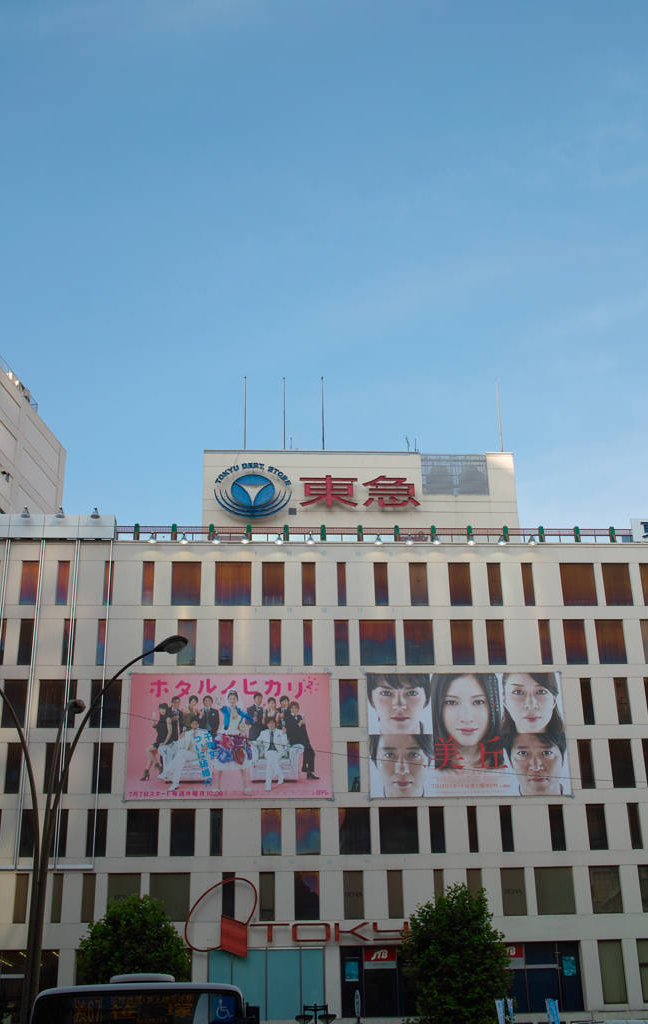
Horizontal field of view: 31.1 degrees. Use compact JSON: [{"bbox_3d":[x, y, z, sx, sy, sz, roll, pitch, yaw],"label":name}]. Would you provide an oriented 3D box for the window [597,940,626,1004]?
[{"bbox_3d":[16.238,25.803,65.447,1.371,3.352,0.150,0,-24,-4],"label":"window"}]

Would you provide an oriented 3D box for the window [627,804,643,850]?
[{"bbox_3d":[17.948,18.094,67.141,0.644,2.568,0.150,0,-23,-3],"label":"window"}]

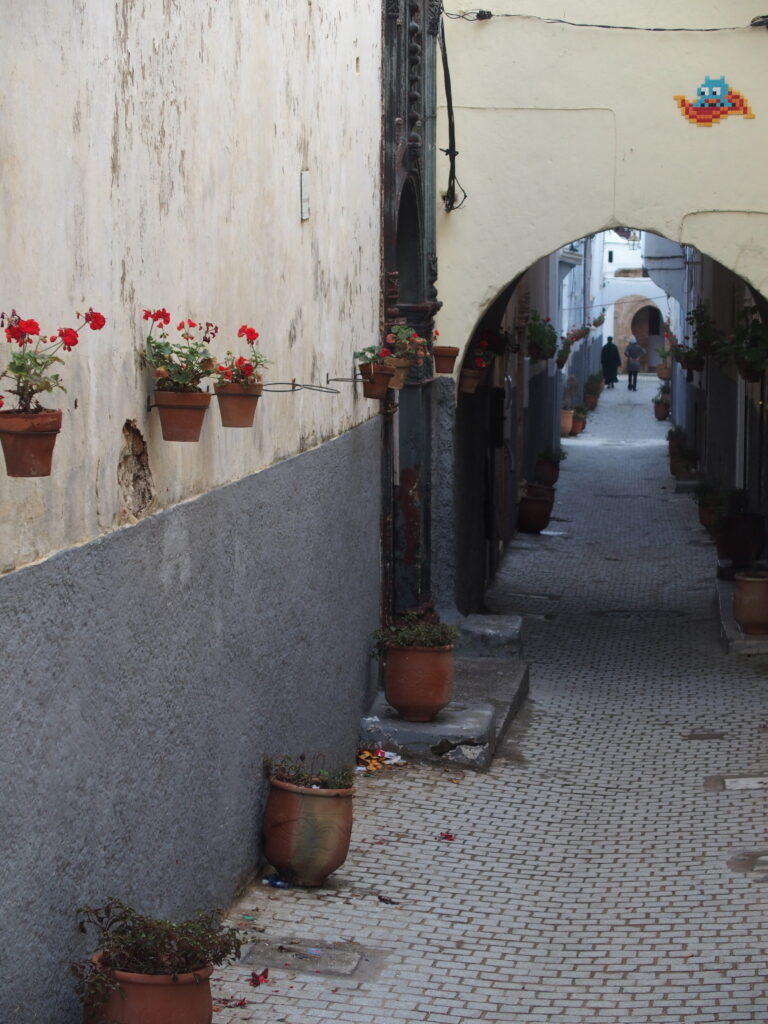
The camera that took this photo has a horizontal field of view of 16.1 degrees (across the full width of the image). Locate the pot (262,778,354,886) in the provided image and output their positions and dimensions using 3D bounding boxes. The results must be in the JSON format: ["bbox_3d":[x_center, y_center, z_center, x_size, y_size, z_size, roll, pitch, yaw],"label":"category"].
[{"bbox_3d":[-0.287,1.227,10.400,0.345,0.385,0.345,0,4,0],"label":"pot"}]

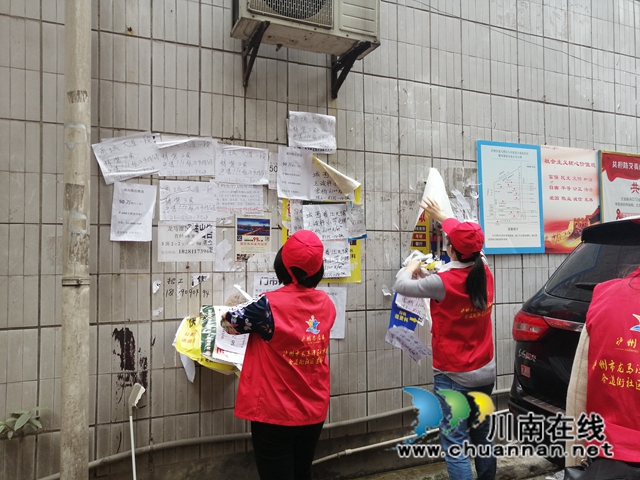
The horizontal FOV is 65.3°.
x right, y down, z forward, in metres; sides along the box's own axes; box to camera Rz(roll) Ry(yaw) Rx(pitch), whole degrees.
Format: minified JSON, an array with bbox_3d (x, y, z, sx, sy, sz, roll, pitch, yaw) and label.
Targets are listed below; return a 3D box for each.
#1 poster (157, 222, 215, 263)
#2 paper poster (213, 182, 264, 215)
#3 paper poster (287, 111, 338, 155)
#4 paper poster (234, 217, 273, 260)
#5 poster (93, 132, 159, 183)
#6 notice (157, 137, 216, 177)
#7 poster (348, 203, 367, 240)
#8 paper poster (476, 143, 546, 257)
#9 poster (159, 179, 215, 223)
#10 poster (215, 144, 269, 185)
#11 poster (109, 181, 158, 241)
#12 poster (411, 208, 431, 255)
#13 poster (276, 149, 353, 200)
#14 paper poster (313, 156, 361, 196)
[{"bbox_3d":[-0.696,0.008,2.631,0.298,0.210,0.015,0,-2,-24],"label":"poster"},{"bbox_3d":[-0.452,-0.229,2.760,0.290,0.207,0.015,0,-2,-23],"label":"paper poster"},{"bbox_3d":[-0.038,-0.639,2.953,0.298,0.214,0.020,1,-3,-23],"label":"paper poster"},{"bbox_3d":[-0.369,-0.019,2.787,0.210,0.275,0.015,1,-3,-23],"label":"paper poster"},{"bbox_3d":[-0.964,-0.417,2.521,0.305,0.208,0.015,-19,7,-24],"label":"poster"},{"bbox_3d":[-0.703,-0.443,2.640,0.294,0.212,0.015,-4,0,-24],"label":"notice"},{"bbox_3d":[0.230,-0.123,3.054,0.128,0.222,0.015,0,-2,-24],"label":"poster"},{"bbox_3d":[1.384,-0.304,3.579,0.612,0.795,0.020,-1,-1,-24],"label":"paper poster"},{"bbox_3d":[-0.691,-0.205,2.639,0.296,0.210,0.015,0,-2,-24],"label":"poster"},{"bbox_3d":[-0.428,-0.415,2.764,0.300,0.206,0.015,0,-2,-24],"label":"poster"},{"bbox_3d":[-0.949,-0.144,2.541,0.212,0.300,0.020,4,-4,-23],"label":"poster"},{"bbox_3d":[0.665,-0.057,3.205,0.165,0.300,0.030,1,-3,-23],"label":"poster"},{"bbox_3d":[-0.011,-0.392,2.963,0.485,0.298,0.040,1,-2,-24],"label":"poster"},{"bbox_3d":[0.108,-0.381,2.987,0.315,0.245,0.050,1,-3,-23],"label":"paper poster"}]

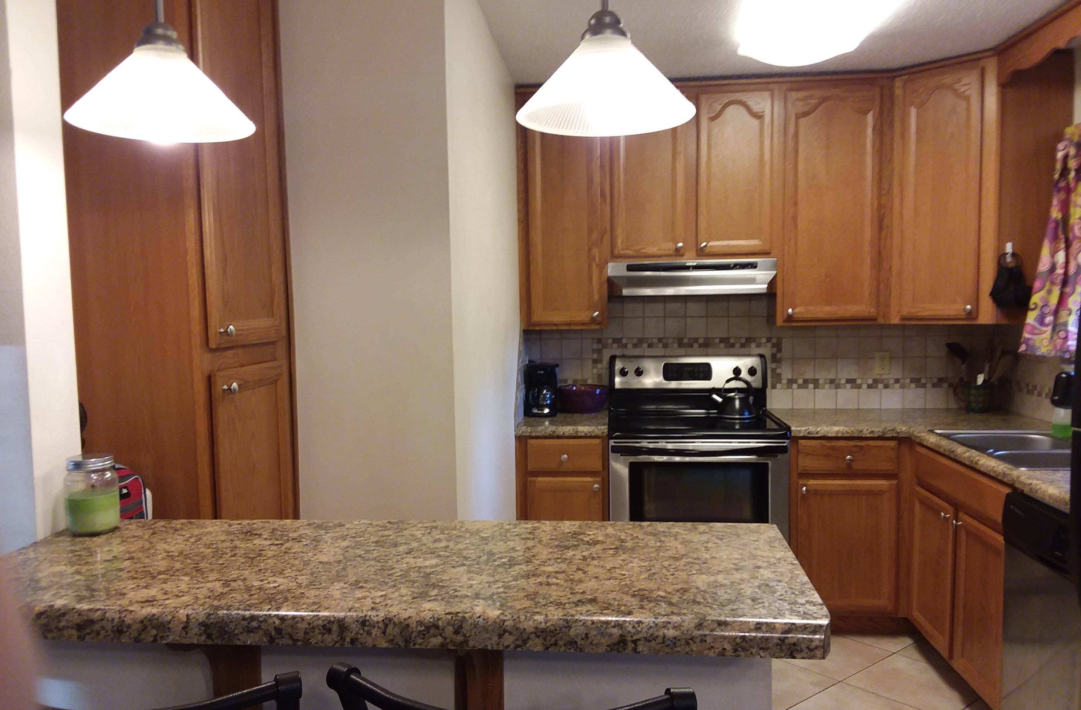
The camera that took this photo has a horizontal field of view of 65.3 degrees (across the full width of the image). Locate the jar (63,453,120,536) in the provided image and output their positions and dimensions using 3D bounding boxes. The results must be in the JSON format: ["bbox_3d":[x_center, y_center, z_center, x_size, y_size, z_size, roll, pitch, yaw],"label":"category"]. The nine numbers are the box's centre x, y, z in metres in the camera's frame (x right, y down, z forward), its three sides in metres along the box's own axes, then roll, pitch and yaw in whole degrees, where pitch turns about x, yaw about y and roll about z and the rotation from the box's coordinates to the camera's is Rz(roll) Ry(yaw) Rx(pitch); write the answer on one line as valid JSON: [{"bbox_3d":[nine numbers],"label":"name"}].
[{"bbox_3d":[-0.786,0.242,1.480,0.086,0.128,0.086,-1,4,0],"label":"jar"}]

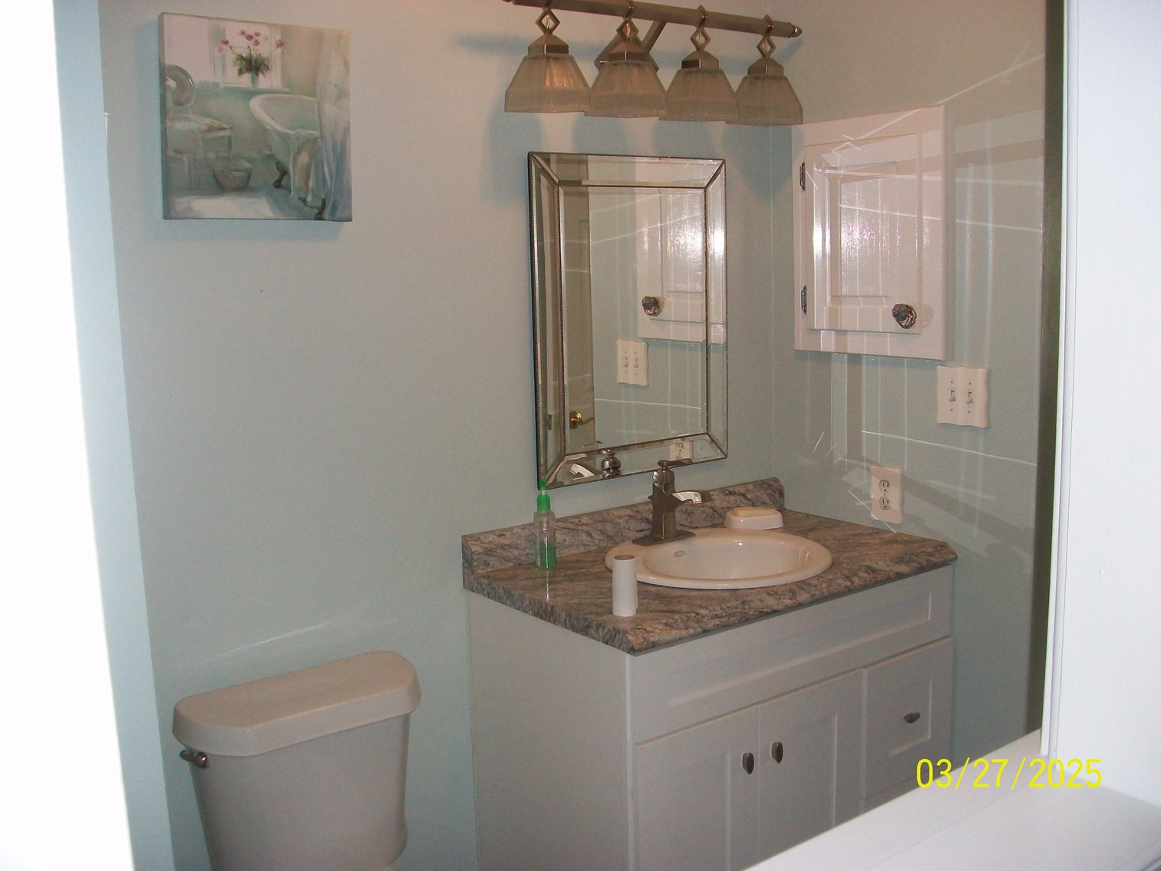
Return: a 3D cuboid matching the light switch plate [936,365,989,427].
[{"bbox_3d":[0.804,-0.081,2.402,0.015,0.125,0.128,-8,11,-36],"label":"light switch plate"}]

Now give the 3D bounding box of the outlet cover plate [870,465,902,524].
[{"bbox_3d":[0.698,0.135,2.599,0.008,0.125,0.083,-8,11,-36],"label":"outlet cover plate"}]

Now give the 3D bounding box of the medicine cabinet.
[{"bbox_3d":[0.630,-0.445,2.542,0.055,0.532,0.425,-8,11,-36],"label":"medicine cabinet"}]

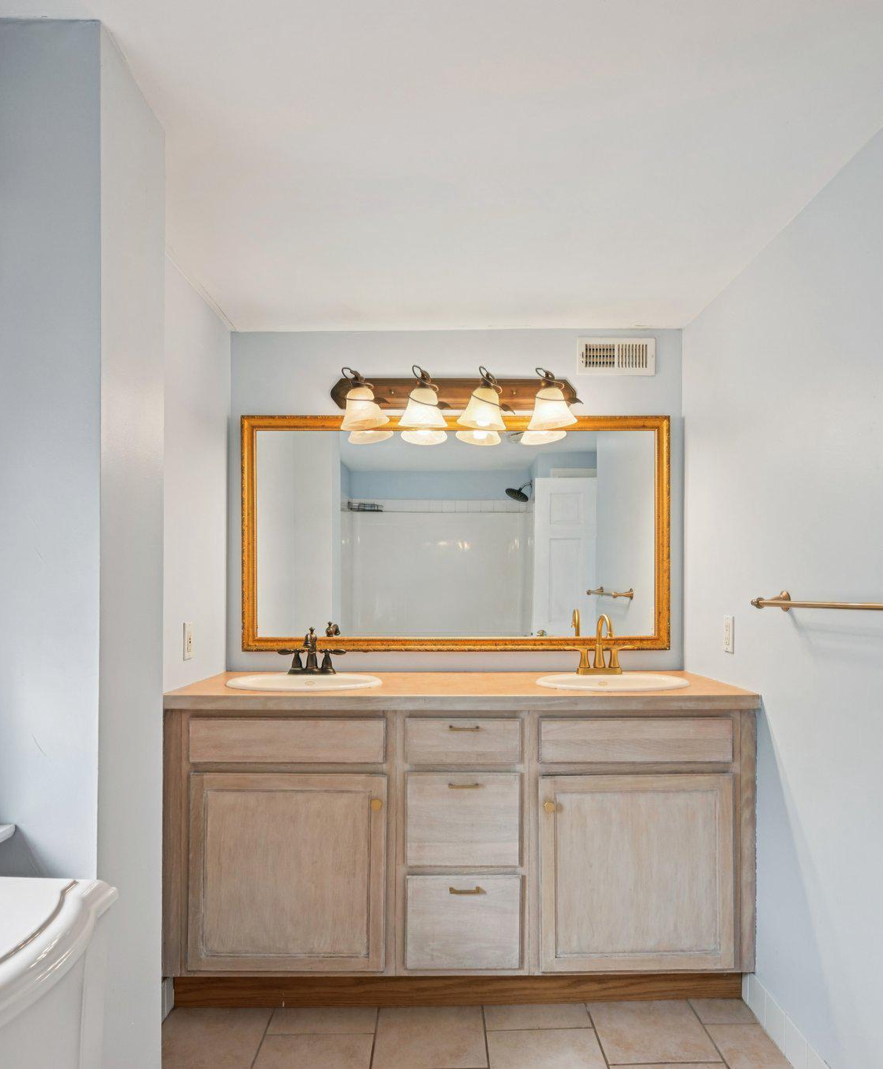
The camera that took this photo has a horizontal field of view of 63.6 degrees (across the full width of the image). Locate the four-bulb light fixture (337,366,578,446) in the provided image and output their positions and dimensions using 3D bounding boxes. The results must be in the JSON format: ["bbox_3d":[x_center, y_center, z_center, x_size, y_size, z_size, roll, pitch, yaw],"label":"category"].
[{"bbox_3d":[0.045,-0.475,2.495,0.885,0.227,0.209,0,-2,0],"label":"four-bulb light fixture"}]

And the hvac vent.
[{"bbox_3d":[0.639,-0.646,2.594,0.286,0.138,0.020,0,-2,0],"label":"hvac vent"}]

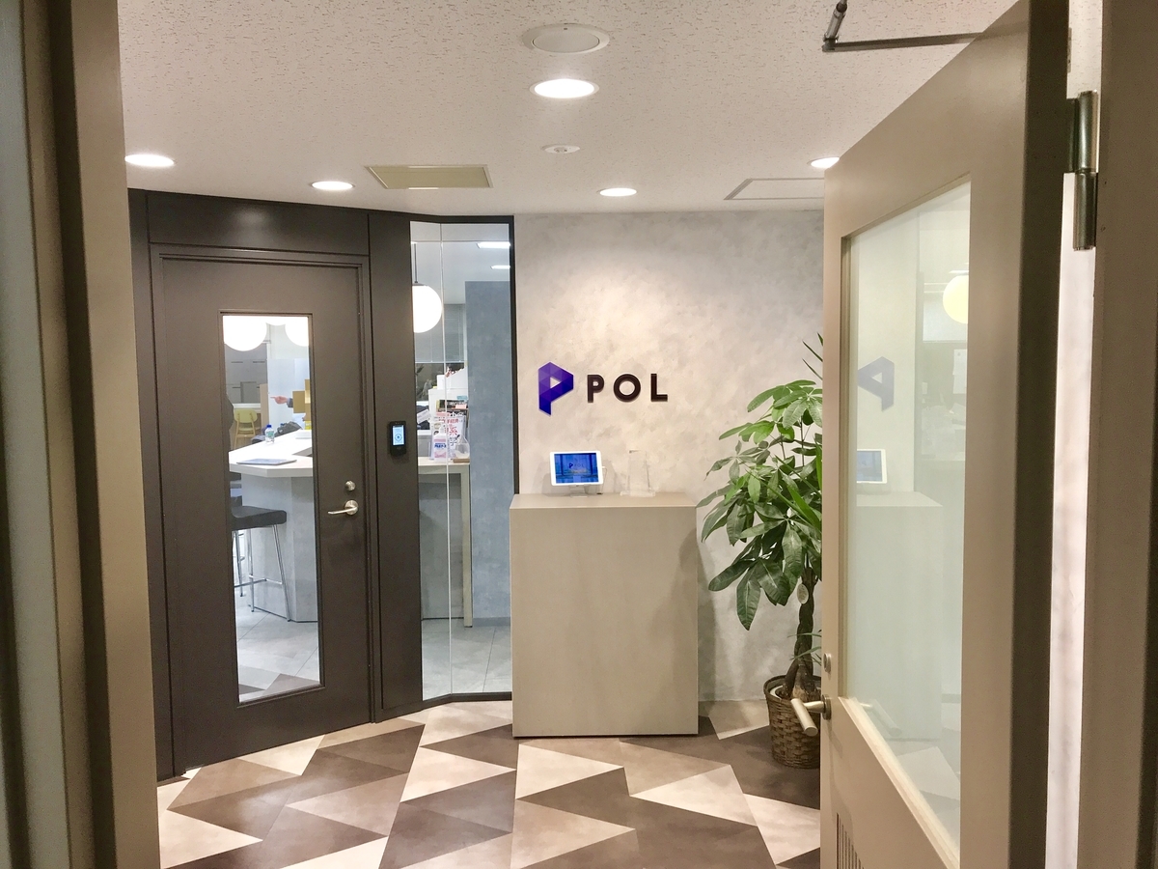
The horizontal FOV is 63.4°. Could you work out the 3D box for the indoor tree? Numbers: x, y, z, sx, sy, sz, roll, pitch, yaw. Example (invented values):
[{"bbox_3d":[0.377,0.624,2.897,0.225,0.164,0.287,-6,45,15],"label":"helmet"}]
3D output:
[{"bbox_3d":[0.944,0.358,3.997,0.880,1.520,0.840,-1,4,-1],"label":"indoor tree"}]

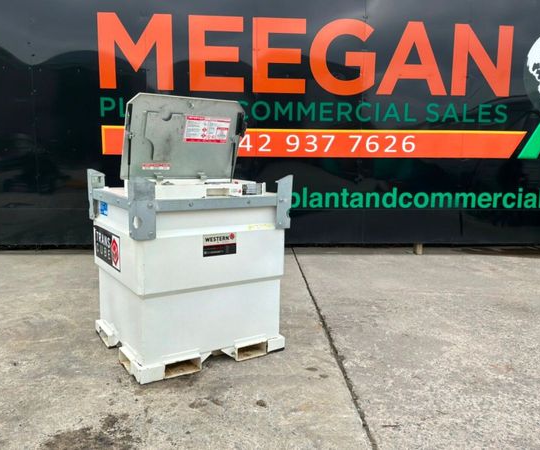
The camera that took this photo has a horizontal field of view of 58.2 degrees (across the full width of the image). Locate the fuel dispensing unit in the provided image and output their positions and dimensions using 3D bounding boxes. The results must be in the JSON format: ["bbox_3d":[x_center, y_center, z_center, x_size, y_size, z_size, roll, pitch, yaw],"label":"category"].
[{"bbox_3d":[-0.636,-0.013,3.687,1.153,1.847,1.147,-4,9,-34],"label":"fuel dispensing unit"}]

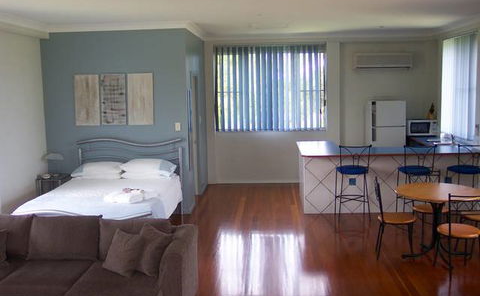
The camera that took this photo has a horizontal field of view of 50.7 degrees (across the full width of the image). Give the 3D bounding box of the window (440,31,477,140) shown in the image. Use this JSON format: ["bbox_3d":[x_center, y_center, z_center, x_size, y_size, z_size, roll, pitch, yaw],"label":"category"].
[{"bbox_3d":[3.790,-1.062,8.782,0.110,1.694,1.684,-1,7,4],"label":"window"}]

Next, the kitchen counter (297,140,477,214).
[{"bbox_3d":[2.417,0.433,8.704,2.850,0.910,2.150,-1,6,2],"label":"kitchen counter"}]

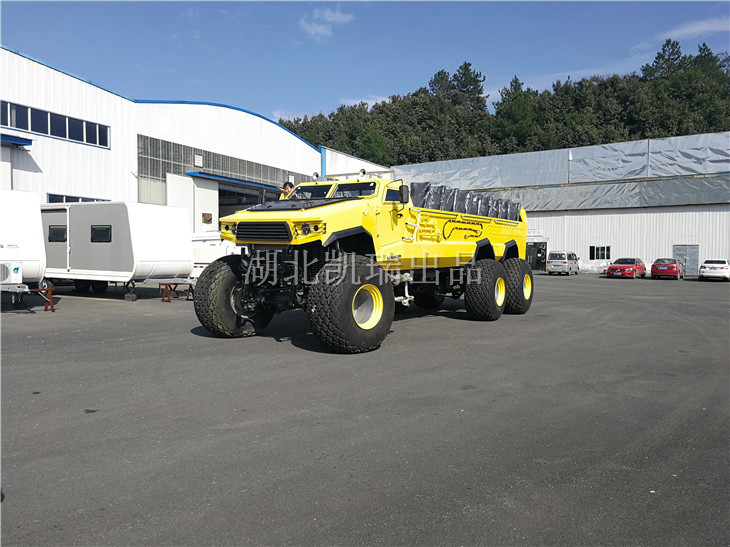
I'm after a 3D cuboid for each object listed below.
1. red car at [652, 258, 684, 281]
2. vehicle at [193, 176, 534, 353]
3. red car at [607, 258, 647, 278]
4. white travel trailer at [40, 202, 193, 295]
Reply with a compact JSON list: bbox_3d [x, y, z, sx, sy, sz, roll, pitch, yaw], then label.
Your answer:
[{"bbox_3d":[22.494,-0.363,42.200,1.780,1.470,4.550,2,3,35],"label":"red car"},{"bbox_3d":[0.907,-0.429,13.574,3.338,3.250,9.618,1,2,36],"label":"vehicle"},{"bbox_3d":[19.523,-0.401,42.300,1.800,1.460,4.400,2,3,35],"label":"red car"},{"bbox_3d":[-9.254,-0.751,19.544,8.200,2.900,2.350,1,3,28],"label":"white travel trailer"}]

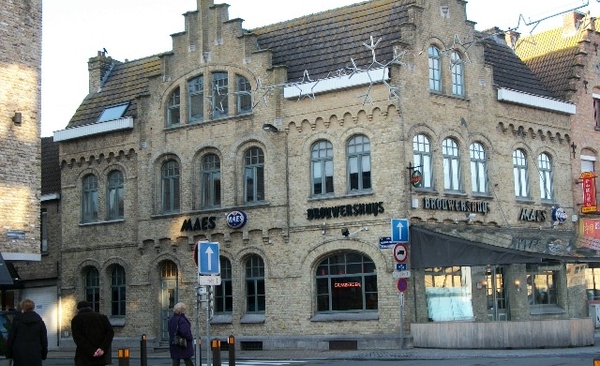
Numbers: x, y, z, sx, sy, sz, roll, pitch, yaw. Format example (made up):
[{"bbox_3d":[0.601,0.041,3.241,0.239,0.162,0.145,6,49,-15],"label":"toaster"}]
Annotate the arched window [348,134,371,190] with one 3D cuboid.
[{"bbox_3d":[1.888,-0.615,27.697,0.913,1.868,0.200,-7,-10,33],"label":"arched window"}]

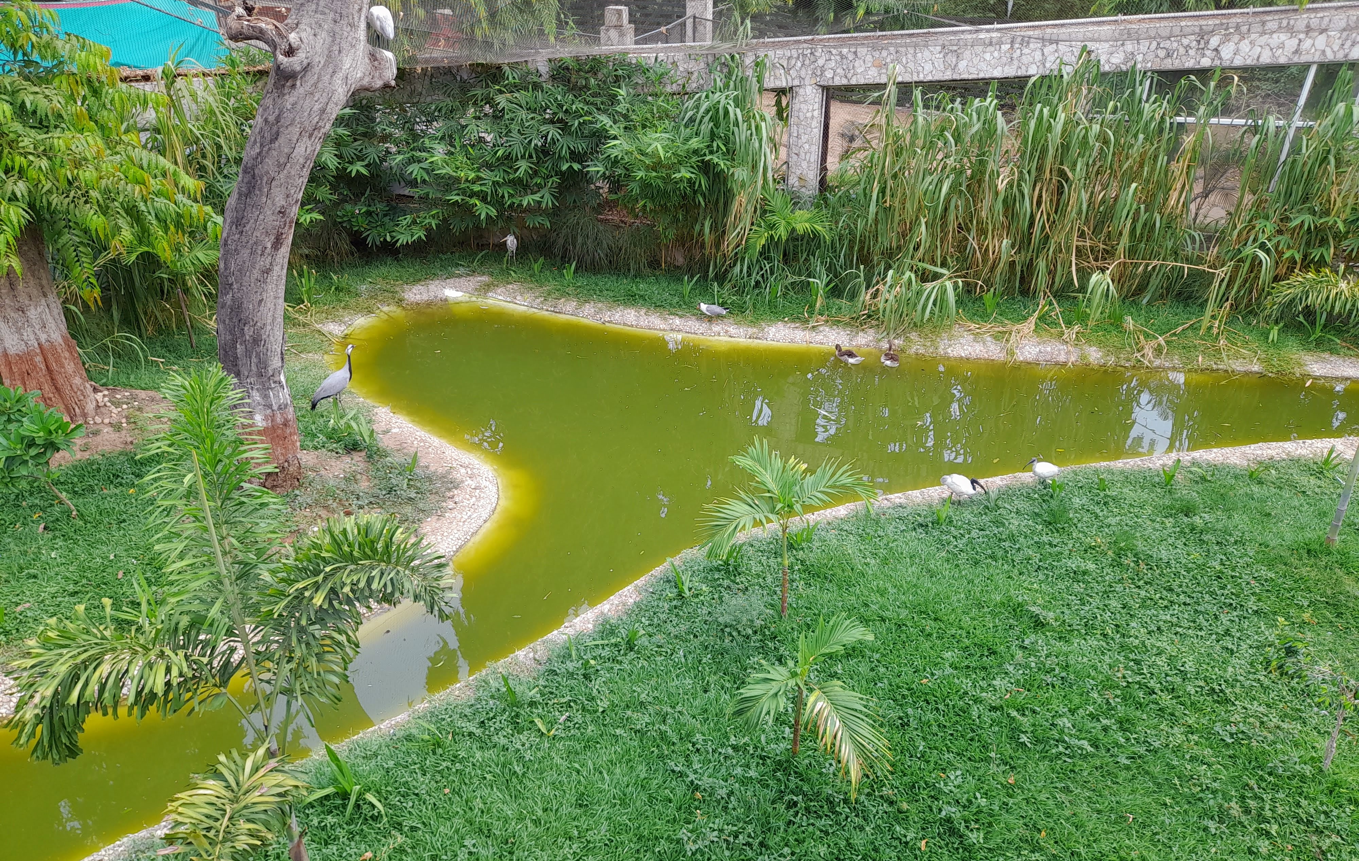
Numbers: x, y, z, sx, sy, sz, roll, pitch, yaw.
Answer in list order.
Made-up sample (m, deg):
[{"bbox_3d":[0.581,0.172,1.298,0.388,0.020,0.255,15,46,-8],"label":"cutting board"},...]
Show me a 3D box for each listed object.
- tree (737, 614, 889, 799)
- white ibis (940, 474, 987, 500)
[{"bbox_3d":[0.810,1.740,6.200,1.000,1.020,0.880,0,30,0],"label":"tree"},{"bbox_3d":[2.650,0.540,9.100,0.450,0.340,0.180,10,32,17],"label":"white ibis"}]

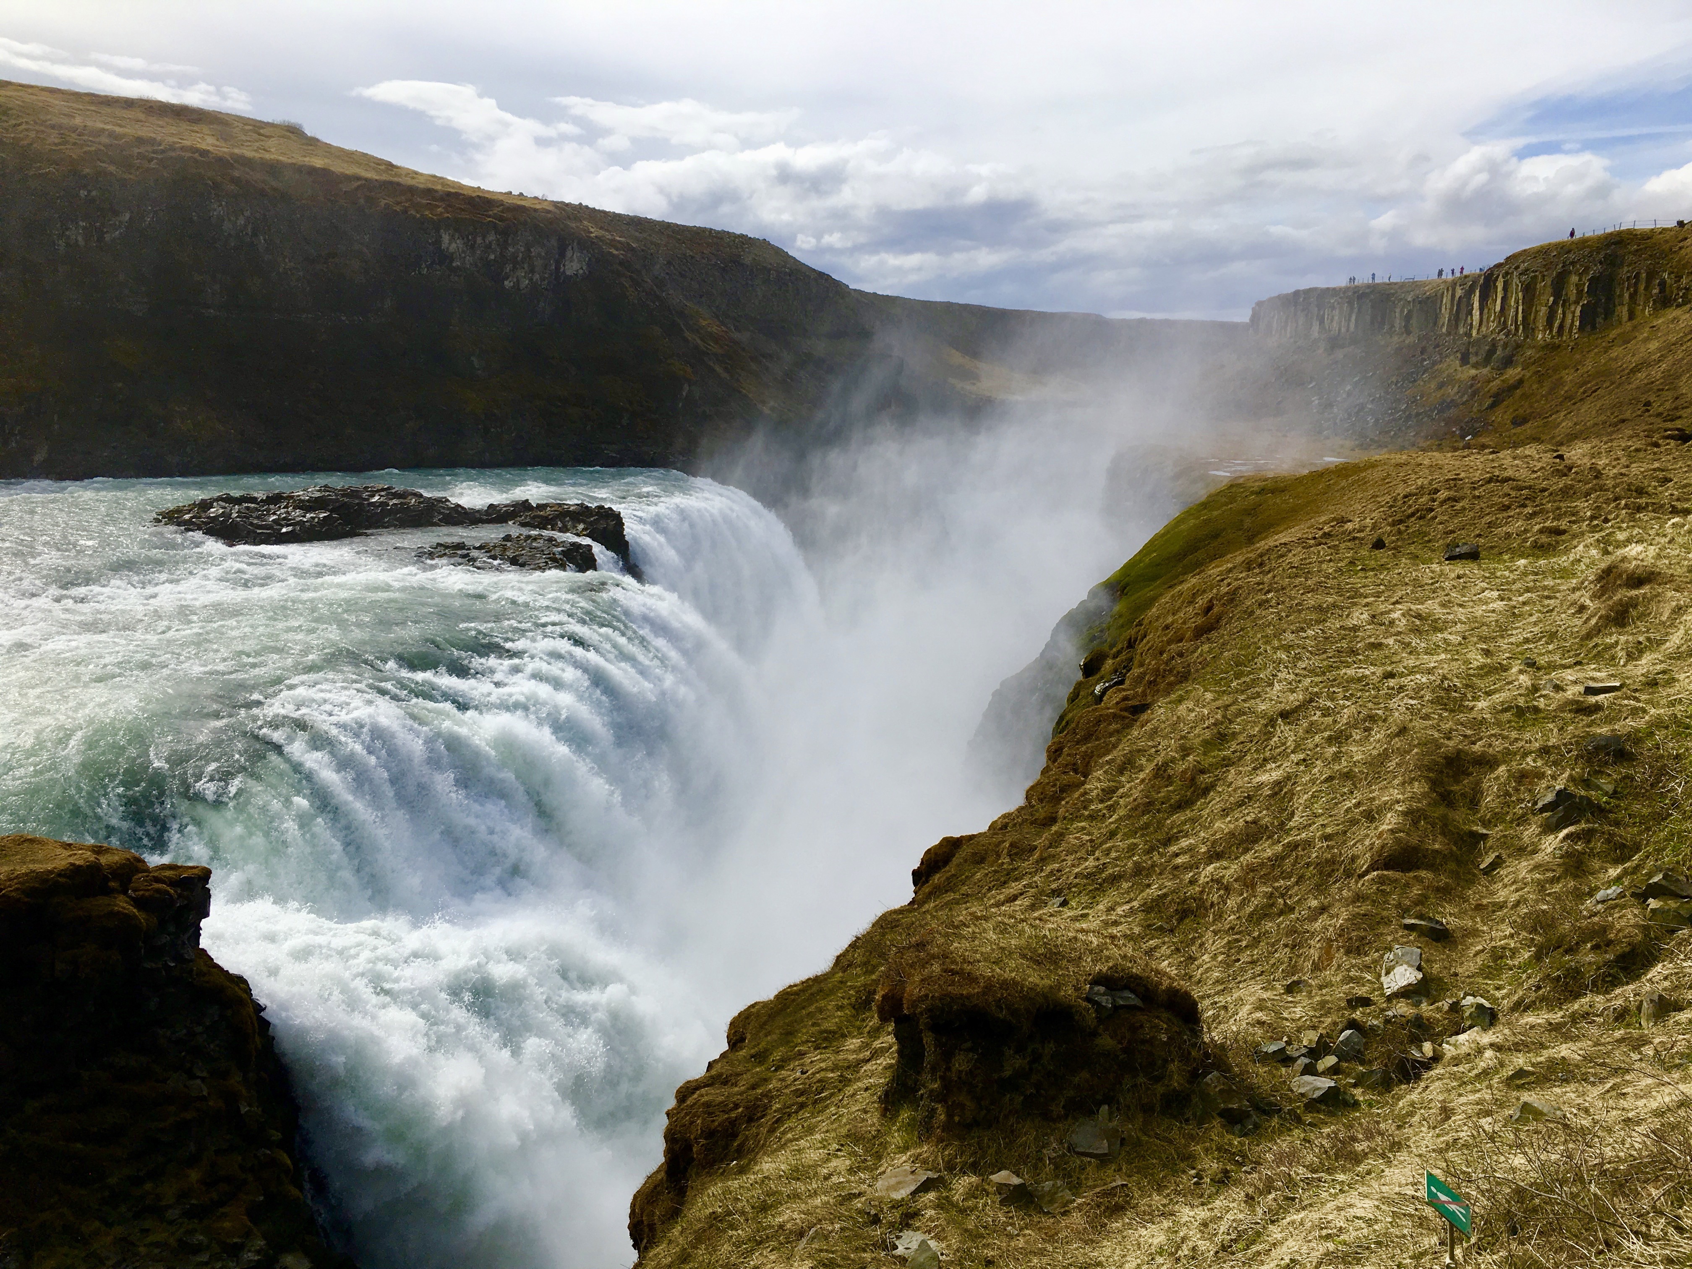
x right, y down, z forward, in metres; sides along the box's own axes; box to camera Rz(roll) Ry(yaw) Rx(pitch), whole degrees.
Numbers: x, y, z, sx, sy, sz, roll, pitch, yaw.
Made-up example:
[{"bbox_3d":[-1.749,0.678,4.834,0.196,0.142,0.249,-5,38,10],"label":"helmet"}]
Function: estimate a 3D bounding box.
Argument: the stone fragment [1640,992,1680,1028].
[{"bbox_3d":[5.860,2.700,10.200,0.240,0.190,0.200,7,14,31],"label":"stone fragment"}]

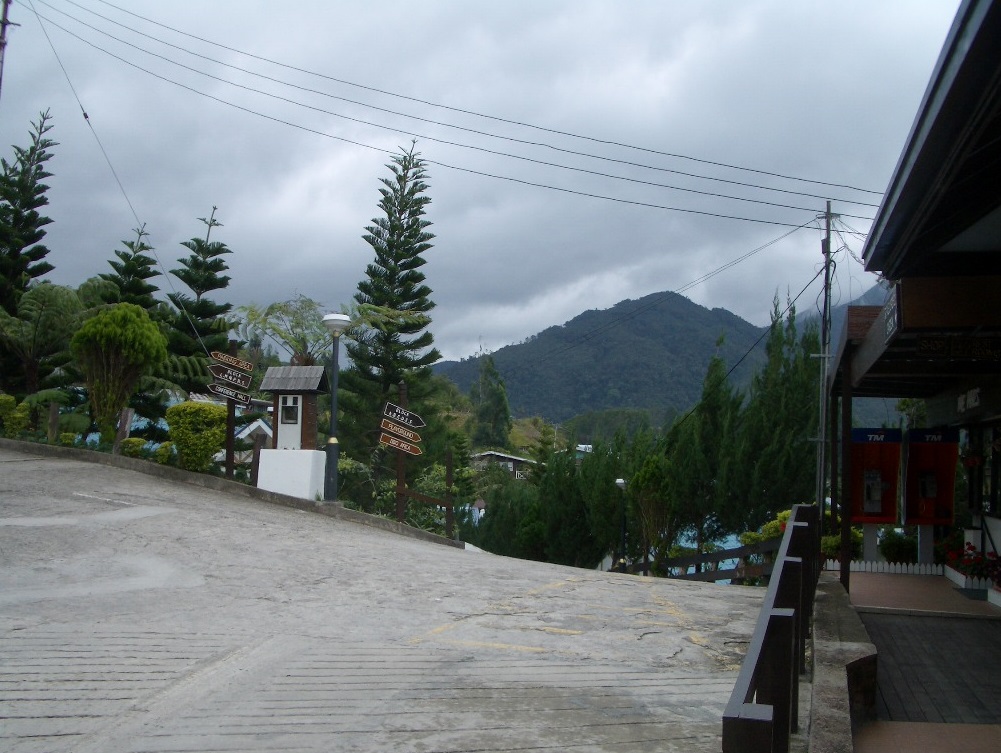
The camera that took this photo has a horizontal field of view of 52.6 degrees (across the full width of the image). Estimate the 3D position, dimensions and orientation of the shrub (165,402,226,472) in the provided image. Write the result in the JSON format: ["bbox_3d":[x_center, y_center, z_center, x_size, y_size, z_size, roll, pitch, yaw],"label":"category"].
[{"bbox_3d":[-4.907,0.981,16.300,1.000,1.120,0.950,1,-2,0],"label":"shrub"}]

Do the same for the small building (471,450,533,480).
[{"bbox_3d":[0.651,9.988,110.000,7.500,4.000,7.000,1,-2,-11],"label":"small building"}]

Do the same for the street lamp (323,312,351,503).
[{"bbox_3d":[-2.532,0.474,15.500,0.430,2.920,0.430,1,-2,0],"label":"street lamp"}]

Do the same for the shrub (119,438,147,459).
[{"bbox_3d":[-6.066,1.195,16.700,0.470,0.350,0.440,1,-2,0],"label":"shrub"}]

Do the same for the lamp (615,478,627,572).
[{"bbox_3d":[2.938,3.861,24.300,0.420,2.900,0.420,1,-2,0],"label":"lamp"}]

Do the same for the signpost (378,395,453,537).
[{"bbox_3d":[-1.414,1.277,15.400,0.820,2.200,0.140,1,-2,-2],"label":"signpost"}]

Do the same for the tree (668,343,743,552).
[{"bbox_3d":[4.755,1.879,23.500,1.750,5.400,1.750,1,-2,0],"label":"tree"}]

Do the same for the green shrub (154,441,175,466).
[{"bbox_3d":[-5.439,1.246,16.400,0.340,0.420,0.340,1,-2,0],"label":"green shrub"}]

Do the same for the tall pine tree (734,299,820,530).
[{"bbox_3d":[6.585,1.208,24.000,2.100,6.300,2.100,1,-2,0],"label":"tall pine tree"}]

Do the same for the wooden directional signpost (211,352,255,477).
[{"bbox_3d":[-4.187,0.538,15.800,0.700,2.100,0.130,1,-2,-3],"label":"wooden directional signpost"}]

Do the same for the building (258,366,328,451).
[{"bbox_3d":[-3.228,0.507,15.800,0.920,1.300,0.680,1,-2,7],"label":"building"}]

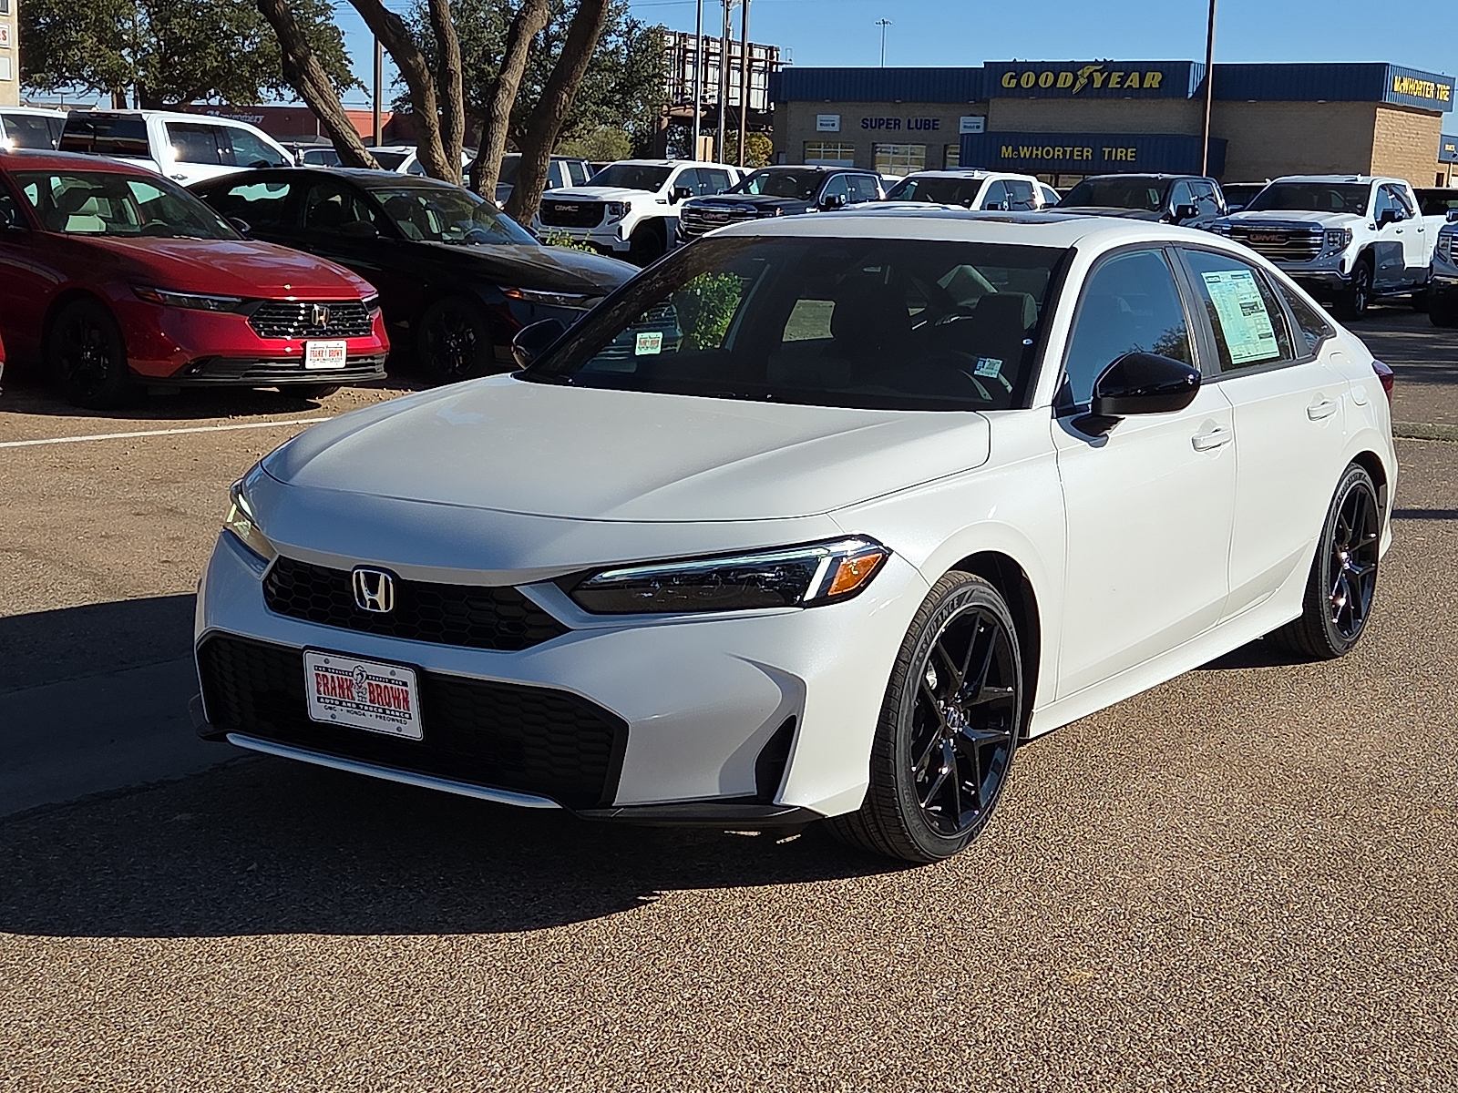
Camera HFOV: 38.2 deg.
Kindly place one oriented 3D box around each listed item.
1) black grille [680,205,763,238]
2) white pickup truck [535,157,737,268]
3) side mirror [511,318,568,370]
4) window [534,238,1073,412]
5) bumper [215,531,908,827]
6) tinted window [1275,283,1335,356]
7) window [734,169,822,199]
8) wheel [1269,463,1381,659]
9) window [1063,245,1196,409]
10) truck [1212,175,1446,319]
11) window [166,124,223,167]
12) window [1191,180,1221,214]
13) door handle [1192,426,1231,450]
[{"bbox_3d":[-0.136,-5.559,36.000,1.420,0.570,0.220,6,11,31],"label":"black grille"},{"bbox_3d":[-1.108,-5.885,37.429,2.060,1.920,5.890,7,11,32],"label":"white pickup truck"},{"bbox_3d":[-0.530,-0.578,6.097,0.235,0.165,0.145,7,11,33],"label":"side mirror"},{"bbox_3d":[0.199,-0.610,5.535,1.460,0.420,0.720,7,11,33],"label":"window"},{"bbox_3d":[-0.529,0.240,4.586,1.790,0.580,0.700,7,11,33],"label":"bumper"},{"bbox_3d":[1.829,-0.743,6.682,0.090,0.290,0.420,-9,2,35],"label":"tinted window"},{"bbox_3d":[0.872,-6.450,37.500,1.580,0.480,0.650,6,11,31],"label":"window"},{"bbox_3d":[1.906,0.033,6.835,0.235,0.645,0.645,7,11,33],"label":"wheel"},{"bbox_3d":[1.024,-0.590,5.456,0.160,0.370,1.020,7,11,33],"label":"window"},{"bbox_3d":[8.573,-4.309,29.863,2.060,1.920,5.890,7,11,31],"label":"truck"},{"bbox_3d":[-5.822,-4.391,23.000,0.130,0.460,0.820,6,10,30],"label":"window"},{"bbox_3d":[7.340,-5.338,32.336,0.120,0.470,0.900,-5,5,33],"label":"window"},{"bbox_3d":[1.293,-0.288,5.641,0.055,0.060,0.260,7,11,33],"label":"door handle"}]

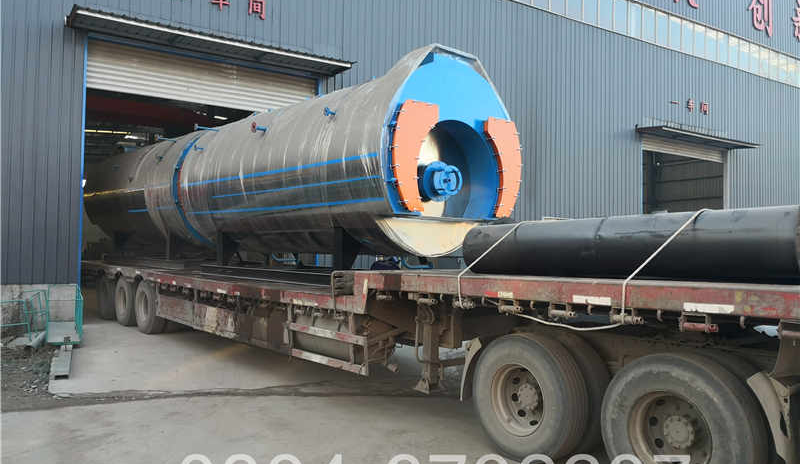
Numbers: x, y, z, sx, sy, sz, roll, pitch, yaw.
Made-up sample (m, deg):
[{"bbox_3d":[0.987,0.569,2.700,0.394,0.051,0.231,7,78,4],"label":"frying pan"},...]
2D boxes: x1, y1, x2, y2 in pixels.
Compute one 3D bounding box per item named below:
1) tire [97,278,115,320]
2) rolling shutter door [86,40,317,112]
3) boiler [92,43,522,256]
[{"bbox_3d":[-6.949,1.579,14.847,0.280,1.060,1.060,3,-3,-41],"label":"tire"},{"bbox_3d":[-4.711,-3.729,15.678,5.634,1.107,0.100,2,-2,-32],"label":"rolling shutter door"},{"bbox_3d":[-3.181,-0.876,12.431,2.550,2.890,12.054,3,-2,-41],"label":"boiler"}]

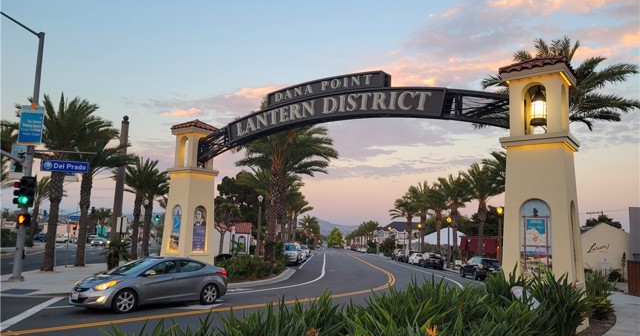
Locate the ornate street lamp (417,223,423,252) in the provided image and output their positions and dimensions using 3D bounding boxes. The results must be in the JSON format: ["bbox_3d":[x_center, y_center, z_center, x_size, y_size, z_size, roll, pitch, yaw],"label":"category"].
[{"bbox_3d":[12.952,9.699,62.377,0.550,5.050,0.550,1,-9,1],"label":"ornate street lamp"}]

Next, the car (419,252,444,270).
[{"bbox_3d":[11.486,9.410,49.419,1.820,1.580,4.500,2,-7,1],"label":"car"}]

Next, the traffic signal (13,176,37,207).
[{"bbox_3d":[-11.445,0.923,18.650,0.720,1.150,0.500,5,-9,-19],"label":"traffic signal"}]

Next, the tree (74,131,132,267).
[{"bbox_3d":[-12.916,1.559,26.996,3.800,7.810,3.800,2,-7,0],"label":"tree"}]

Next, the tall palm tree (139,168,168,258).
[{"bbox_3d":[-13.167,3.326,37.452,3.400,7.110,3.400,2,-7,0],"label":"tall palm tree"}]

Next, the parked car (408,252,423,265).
[{"bbox_3d":[11.678,10.804,57.413,1.780,1.520,4.200,1,-9,1],"label":"parked car"}]

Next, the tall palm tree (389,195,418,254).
[{"bbox_3d":[12.519,8.448,68.576,4.000,9.070,4.000,2,-7,0],"label":"tall palm tree"}]

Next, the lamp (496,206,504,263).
[{"bbox_3d":[13.503,5.490,36.279,0.550,5.080,0.550,1,-9,1],"label":"lamp"}]

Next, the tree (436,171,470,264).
[{"bbox_3d":[12.757,4.988,45.674,3.800,9.020,3.800,1,-9,1],"label":"tree"}]

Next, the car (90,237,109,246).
[{"bbox_3d":[-35.320,11.774,77.000,1.820,1.550,4.600,3,-7,-12],"label":"car"}]

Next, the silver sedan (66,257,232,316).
[{"bbox_3d":[-4.804,3.250,14.082,1.790,1.435,4.530,-4,-9,39],"label":"silver sedan"}]

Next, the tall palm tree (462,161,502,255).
[{"bbox_3d":[13.011,4.058,39.157,3.800,8.800,3.800,1,-9,1],"label":"tall palm tree"}]

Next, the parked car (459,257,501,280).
[{"bbox_3d":[11.046,6.740,32.722,1.820,1.620,4.500,2,-7,1],"label":"parked car"}]

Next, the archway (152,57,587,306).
[{"bbox_3d":[0.017,0.777,16.450,15.784,7.008,1.650,-4,-9,38],"label":"archway"}]

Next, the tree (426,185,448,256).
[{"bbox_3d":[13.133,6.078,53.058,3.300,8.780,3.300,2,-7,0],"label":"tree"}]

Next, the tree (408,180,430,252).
[{"bbox_3d":[12.668,6.653,59.251,3.700,10.050,3.700,1,-9,1],"label":"tree"}]

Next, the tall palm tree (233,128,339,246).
[{"bbox_3d":[-1.907,1.129,26.683,5.400,9.140,5.400,1,-9,1],"label":"tall palm tree"}]

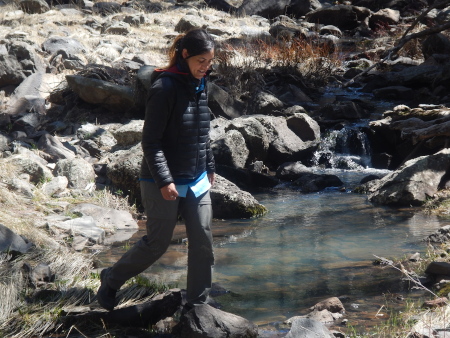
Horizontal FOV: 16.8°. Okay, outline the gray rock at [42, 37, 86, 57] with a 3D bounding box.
[{"bbox_3d":[-1.806,-1.378,17.120,0.495,0.212,0.392,-1,9,-6],"label":"gray rock"}]

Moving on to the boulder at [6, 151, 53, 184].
[{"bbox_3d":[-1.554,-0.012,12.100,0.363,0.230,0.310,0,8,0],"label":"boulder"}]

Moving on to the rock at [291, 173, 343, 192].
[{"bbox_3d":[0.820,0.120,13.485,0.443,0.156,0.285,1,9,3],"label":"rock"}]

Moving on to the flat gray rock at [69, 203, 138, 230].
[{"bbox_3d":[-0.926,0.362,11.600,0.528,0.160,0.380,0,8,0],"label":"flat gray rock"}]

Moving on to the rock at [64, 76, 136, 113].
[{"bbox_3d":[-1.152,-0.704,14.200,0.647,0.300,0.450,0,8,0],"label":"rock"}]

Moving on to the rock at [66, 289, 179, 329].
[{"bbox_3d":[-0.577,0.793,8.650,0.663,0.180,0.320,0,8,0],"label":"rock"}]

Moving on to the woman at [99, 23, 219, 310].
[{"bbox_3d":[-0.394,0.009,8.750,0.680,1.610,0.500,6,10,32],"label":"woman"}]

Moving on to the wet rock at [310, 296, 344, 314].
[{"bbox_3d":[0.603,0.811,9.041,0.214,0.091,0.159,1,9,4],"label":"wet rock"}]

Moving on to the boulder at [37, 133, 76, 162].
[{"bbox_3d":[-1.440,-0.184,13.006,0.342,0.240,0.271,-1,9,-6],"label":"boulder"}]

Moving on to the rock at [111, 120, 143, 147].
[{"bbox_3d":[-0.824,-0.303,13.000,0.306,0.190,0.260,0,8,0],"label":"rock"}]

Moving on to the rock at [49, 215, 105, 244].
[{"bbox_3d":[-1.067,0.434,10.929,0.402,0.193,0.279,-1,9,-6],"label":"rock"}]

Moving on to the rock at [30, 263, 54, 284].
[{"bbox_3d":[-1.097,0.628,9.150,0.144,0.120,0.130,0,8,0],"label":"rock"}]

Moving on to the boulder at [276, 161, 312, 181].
[{"bbox_3d":[0.645,0.014,14.133,0.334,0.168,0.265,0,9,3],"label":"boulder"}]

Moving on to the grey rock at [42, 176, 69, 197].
[{"bbox_3d":[-1.325,0.137,11.900,0.202,0.135,0.170,0,8,0],"label":"grey rock"}]

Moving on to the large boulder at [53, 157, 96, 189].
[{"bbox_3d":[-1.247,0.029,12.608,0.365,0.245,0.307,-1,9,-6],"label":"large boulder"}]

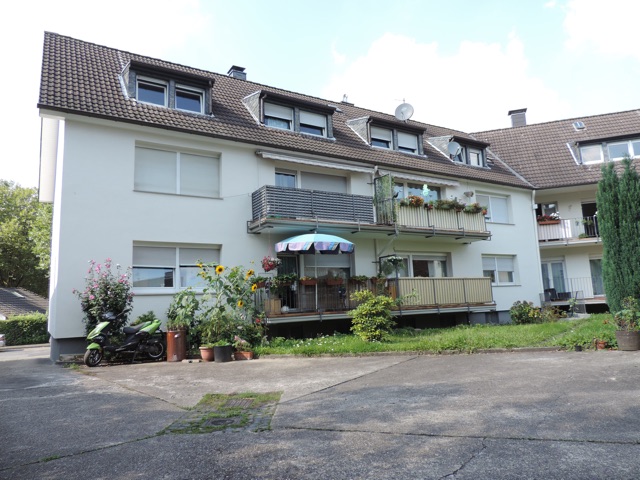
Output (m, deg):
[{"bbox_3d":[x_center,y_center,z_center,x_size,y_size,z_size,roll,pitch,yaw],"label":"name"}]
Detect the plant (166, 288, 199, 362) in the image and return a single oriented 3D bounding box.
[{"bbox_3d":[-3.317,2.062,10.703,0.744,1.789,0.683,3,-7,-31],"label":"plant"}]

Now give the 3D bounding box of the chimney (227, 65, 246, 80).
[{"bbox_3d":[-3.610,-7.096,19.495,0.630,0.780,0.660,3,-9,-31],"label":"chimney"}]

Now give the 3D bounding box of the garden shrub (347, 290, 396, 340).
[{"bbox_3d":[1.533,2.217,13.016,1.380,1.437,1.300,-3,-8,6],"label":"garden shrub"}]

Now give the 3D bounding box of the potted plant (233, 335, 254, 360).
[{"bbox_3d":[-1.798,2.518,10.418,0.470,0.550,0.400,3,-8,-31],"label":"potted plant"}]

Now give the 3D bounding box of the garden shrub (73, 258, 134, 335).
[{"bbox_3d":[-5.120,1.642,10.542,1.400,2.350,1.300,3,-8,-31],"label":"garden shrub"}]

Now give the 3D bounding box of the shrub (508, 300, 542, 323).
[{"bbox_3d":[8.629,3.044,18.630,1.306,1.005,1.156,3,-7,-31],"label":"shrub"}]

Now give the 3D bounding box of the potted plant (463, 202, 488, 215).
[{"bbox_3d":[6.010,-1.210,17.133,1.150,0.450,0.340,3,-8,-31],"label":"potted plant"}]

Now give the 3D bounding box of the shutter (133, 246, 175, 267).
[{"bbox_3d":[-4.478,0.459,11.997,1.115,0.516,0.060,3,-9,-31],"label":"shutter"}]

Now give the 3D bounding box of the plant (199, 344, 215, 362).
[{"bbox_3d":[-2.680,2.718,10.532,0.387,0.362,0.387,-1,-6,0],"label":"plant"}]

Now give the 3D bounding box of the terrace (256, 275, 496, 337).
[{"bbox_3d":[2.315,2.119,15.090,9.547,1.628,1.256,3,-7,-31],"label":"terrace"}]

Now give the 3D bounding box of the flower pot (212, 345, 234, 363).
[{"bbox_3d":[-2.211,2.586,10.137,0.410,0.370,0.410,-1,-7,0],"label":"flower pot"}]

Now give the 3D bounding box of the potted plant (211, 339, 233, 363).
[{"bbox_3d":[-2.232,2.518,10.158,0.450,0.510,0.440,3,-8,-31],"label":"potted plant"}]

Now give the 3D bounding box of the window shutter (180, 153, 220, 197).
[{"bbox_3d":[-3.471,-1.868,12.906,1.166,1.206,0.060,3,-7,-31],"label":"window shutter"}]

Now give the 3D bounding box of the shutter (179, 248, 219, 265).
[{"bbox_3d":[-3.409,0.493,12.647,1.169,0.469,0.060,3,-9,-31],"label":"shutter"}]

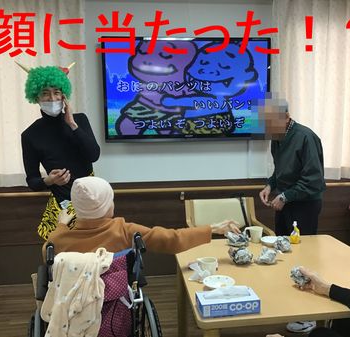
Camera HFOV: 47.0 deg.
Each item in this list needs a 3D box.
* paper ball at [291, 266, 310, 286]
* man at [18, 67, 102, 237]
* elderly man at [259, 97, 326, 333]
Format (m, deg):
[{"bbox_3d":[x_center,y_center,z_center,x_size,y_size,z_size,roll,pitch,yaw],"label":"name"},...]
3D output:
[{"bbox_3d":[0.572,0.489,1.831,0.100,0.095,0.095,-1,7,0],"label":"paper ball"},{"bbox_3d":[-0.767,0.225,2.771,0.560,1.830,0.420,-2,8,-11],"label":"man"},{"bbox_3d":[0.819,0.317,2.795,0.470,1.600,0.500,-5,8,-28],"label":"elderly man"}]

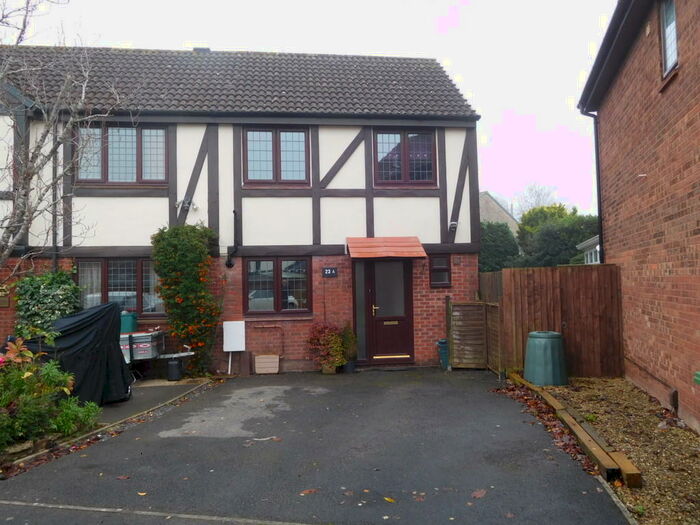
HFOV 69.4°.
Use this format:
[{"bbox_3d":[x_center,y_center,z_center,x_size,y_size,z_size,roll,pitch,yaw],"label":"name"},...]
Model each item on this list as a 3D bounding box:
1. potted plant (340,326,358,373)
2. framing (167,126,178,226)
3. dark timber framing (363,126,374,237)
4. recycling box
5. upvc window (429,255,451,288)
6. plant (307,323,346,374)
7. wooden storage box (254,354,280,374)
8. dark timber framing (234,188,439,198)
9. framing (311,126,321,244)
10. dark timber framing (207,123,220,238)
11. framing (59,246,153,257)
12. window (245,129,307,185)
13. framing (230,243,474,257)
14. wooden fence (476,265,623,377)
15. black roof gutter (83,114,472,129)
[{"bbox_3d":[-0.029,1.591,9.569,0.400,0.900,0.400,-1,-2,-6],"label":"potted plant"},{"bbox_3d":[-3.387,-1.532,9.666,0.167,2.238,0.050,-1,-2,-6],"label":"framing"},{"bbox_3d":[0.408,-1.549,10.087,0.165,2.350,0.050,-1,-2,-6],"label":"dark timber framing"},{"bbox_3d":[-3.642,1.485,8.831,0.750,0.550,0.550,0,-3,-21],"label":"recycling box"},{"bbox_3d":[1.827,0.182,10.288,0.462,0.685,0.090,-1,-3,-6],"label":"upvc window"},{"bbox_3d":[-0.441,1.600,9.571,0.740,0.970,0.660,-1,-2,-6],"label":"plant"},{"bbox_3d":[-1.560,1.922,9.635,0.457,0.359,0.280,-1,-3,-6],"label":"wooden storage box"},{"bbox_3d":[-0.192,-1.374,10.065,3.972,0.178,0.050,-1,-3,-6],"label":"dark timber framing"},{"bbox_3d":[-0.669,-1.519,9.959,0.158,2.365,0.050,-1,-2,-6],"label":"framing"},{"bbox_3d":[-2.640,-1.511,9.795,0.198,2.310,0.050,-1,-3,-6],"label":"dark timber framing"},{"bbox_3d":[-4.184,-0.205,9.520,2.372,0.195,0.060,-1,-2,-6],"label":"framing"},{"bbox_3d":[-1.449,-2.077,9.941,1.291,1.149,0.090,-1,-2,-6],"label":"window"},{"bbox_3d":[0.075,-0.233,9.981,4.967,0.228,0.060,-1,-2,-6],"label":"framing"},{"bbox_3d":[3.522,1.022,8.755,2.120,1.850,0.100,-2,-3,17],"label":"wooden fence"},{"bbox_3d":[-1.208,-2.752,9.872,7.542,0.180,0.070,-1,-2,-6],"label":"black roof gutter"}]

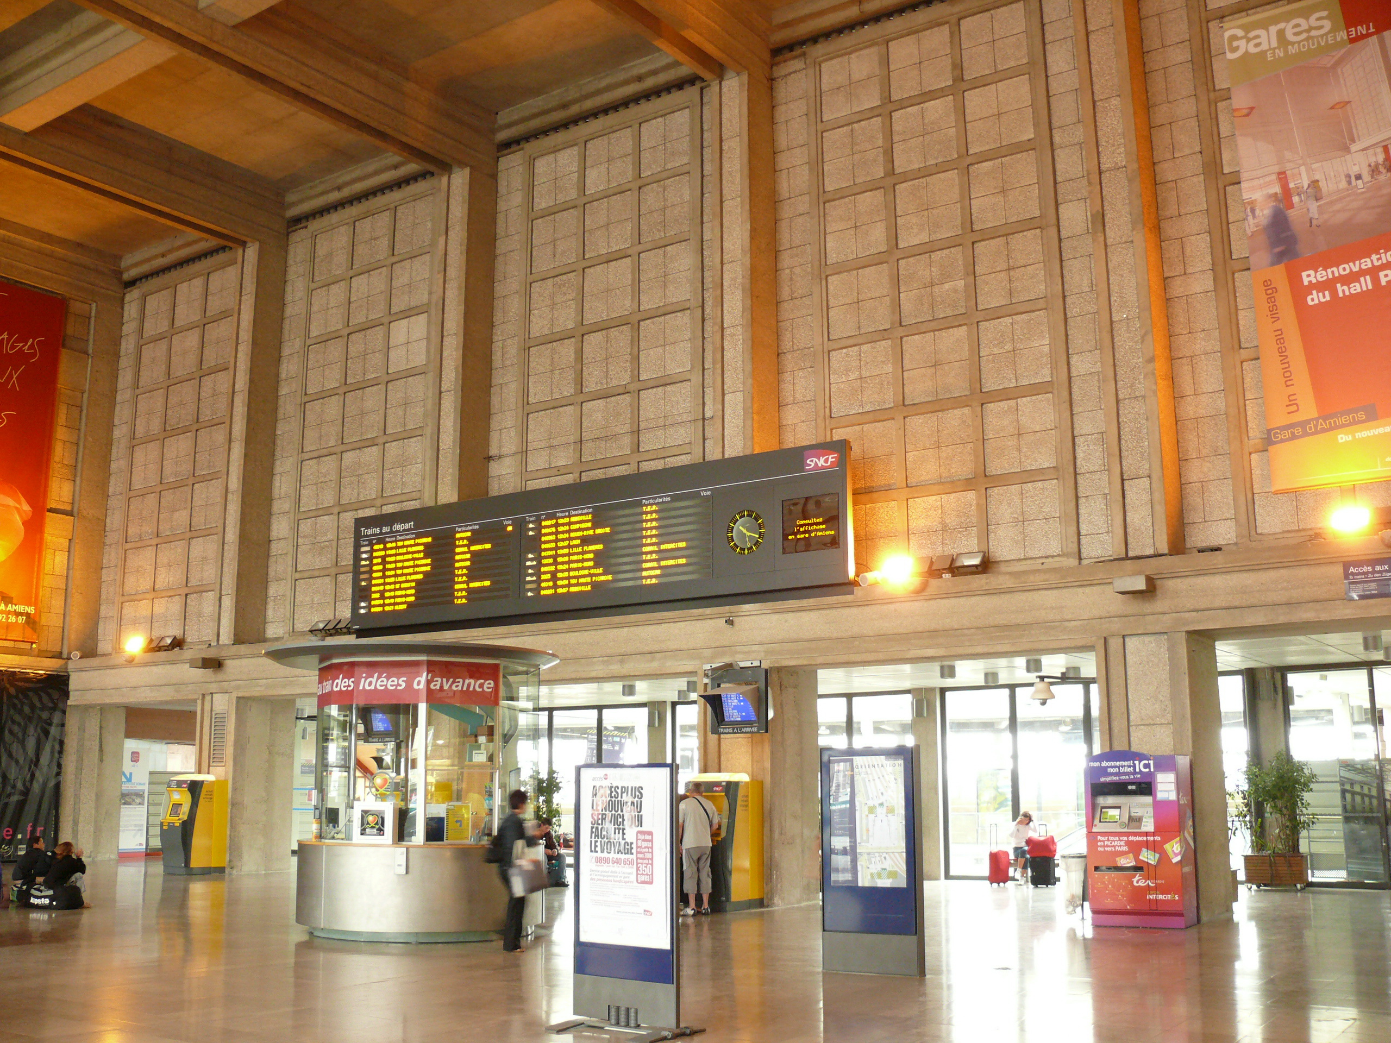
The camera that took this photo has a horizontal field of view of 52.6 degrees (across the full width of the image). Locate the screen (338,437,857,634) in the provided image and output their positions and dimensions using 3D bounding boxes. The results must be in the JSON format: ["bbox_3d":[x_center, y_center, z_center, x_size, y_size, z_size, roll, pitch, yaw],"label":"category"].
[{"bbox_3d":[-1.929,0.431,21.951,9.850,2.050,0.250,-8,-13,34],"label":"screen"}]

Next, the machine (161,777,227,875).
[{"bbox_3d":[-9.361,5.665,26.344,0.660,1.820,0.950,-8,-13,34],"label":"machine"}]

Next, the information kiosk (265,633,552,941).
[{"bbox_3d":[-3.251,3.112,16.219,3.450,3.200,3.450,0,-11,0],"label":"information kiosk"}]

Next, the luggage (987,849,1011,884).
[{"bbox_3d":[5.096,5.798,23.722,0.380,0.600,0.270,1,-11,-9],"label":"luggage"}]

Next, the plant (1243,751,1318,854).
[{"bbox_3d":[8.894,4.312,21.509,1.000,1.620,0.850,-8,-13,34],"label":"plant"}]

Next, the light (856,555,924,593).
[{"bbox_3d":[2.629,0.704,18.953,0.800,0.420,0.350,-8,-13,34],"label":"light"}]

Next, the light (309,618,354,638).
[{"bbox_3d":[-6.546,1.934,25.298,1.150,0.340,0.340,-8,-13,34],"label":"light"}]

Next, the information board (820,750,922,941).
[{"bbox_3d":[1.545,2.834,12.328,0.910,1.700,0.150,-7,-13,31],"label":"information board"}]

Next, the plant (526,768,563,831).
[{"bbox_3d":[-2.833,5.578,26.065,0.700,2.020,0.650,-8,-13,34],"label":"plant"}]

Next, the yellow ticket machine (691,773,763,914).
[{"bbox_3d":[0.405,4.308,19.012,0.660,1.820,0.950,-8,-13,34],"label":"yellow ticket machine"}]

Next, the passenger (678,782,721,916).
[{"bbox_3d":[0.018,4.311,18.590,0.520,1.720,0.420,-4,-12,21],"label":"passenger"}]

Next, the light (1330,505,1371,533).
[{"bbox_3d":[7.330,-0.027,15.727,0.430,0.320,0.270,-8,-13,34],"label":"light"}]

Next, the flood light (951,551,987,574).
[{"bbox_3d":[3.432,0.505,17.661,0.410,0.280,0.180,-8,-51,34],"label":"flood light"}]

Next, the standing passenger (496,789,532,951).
[{"bbox_3d":[-1.809,3.524,14.222,0.450,1.620,0.450,6,-12,-29],"label":"standing passenger"}]

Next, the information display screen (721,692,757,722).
[{"bbox_3d":[0.597,2.453,18.620,0.530,0.420,0.120,-8,-4,34],"label":"information display screen"}]

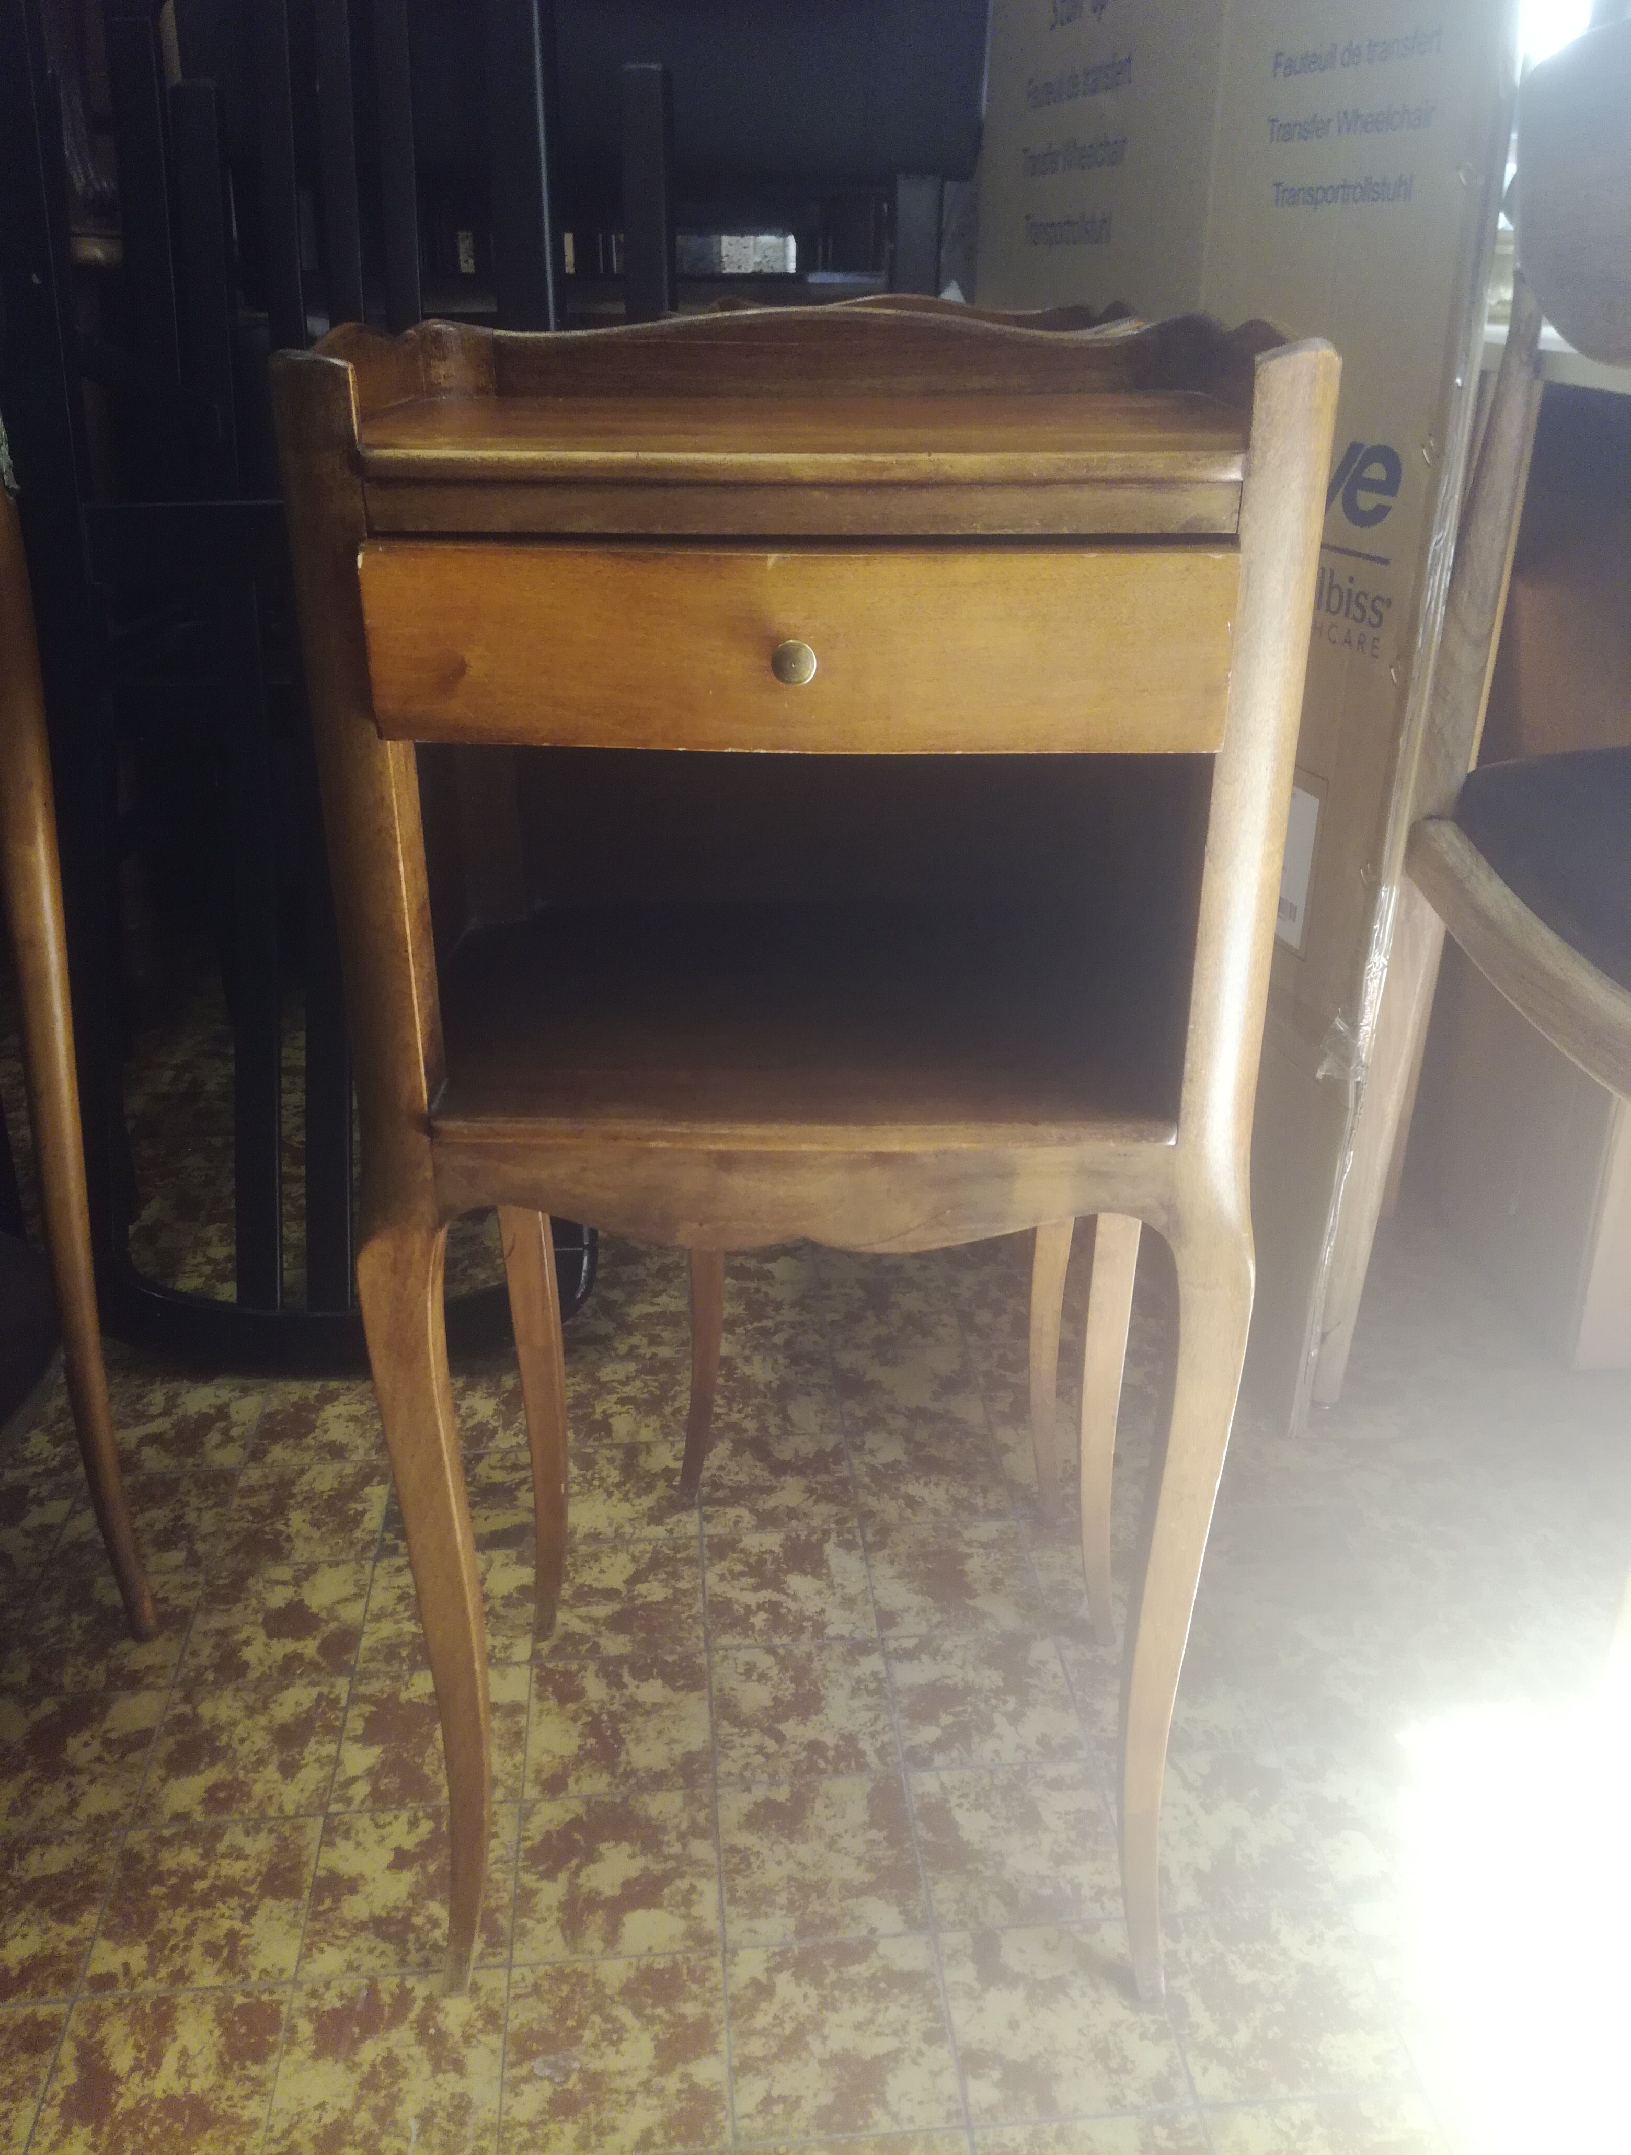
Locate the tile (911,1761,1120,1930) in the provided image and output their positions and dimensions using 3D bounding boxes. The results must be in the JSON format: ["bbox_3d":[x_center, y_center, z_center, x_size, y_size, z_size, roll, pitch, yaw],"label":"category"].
[{"bbox_3d":[0.101,0.387,0.861,0.099,0.004,0.099,-2,23,-5],"label":"tile"}]

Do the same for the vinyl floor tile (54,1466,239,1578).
[{"bbox_3d":[-0.433,0.288,1.098,0.102,0.003,0.100,-2,26,-5],"label":"vinyl floor tile"}]

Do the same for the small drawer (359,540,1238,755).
[{"bbox_3d":[-0.003,-0.172,0.601,0.261,0.061,0.226,1,26,1],"label":"small drawer"}]

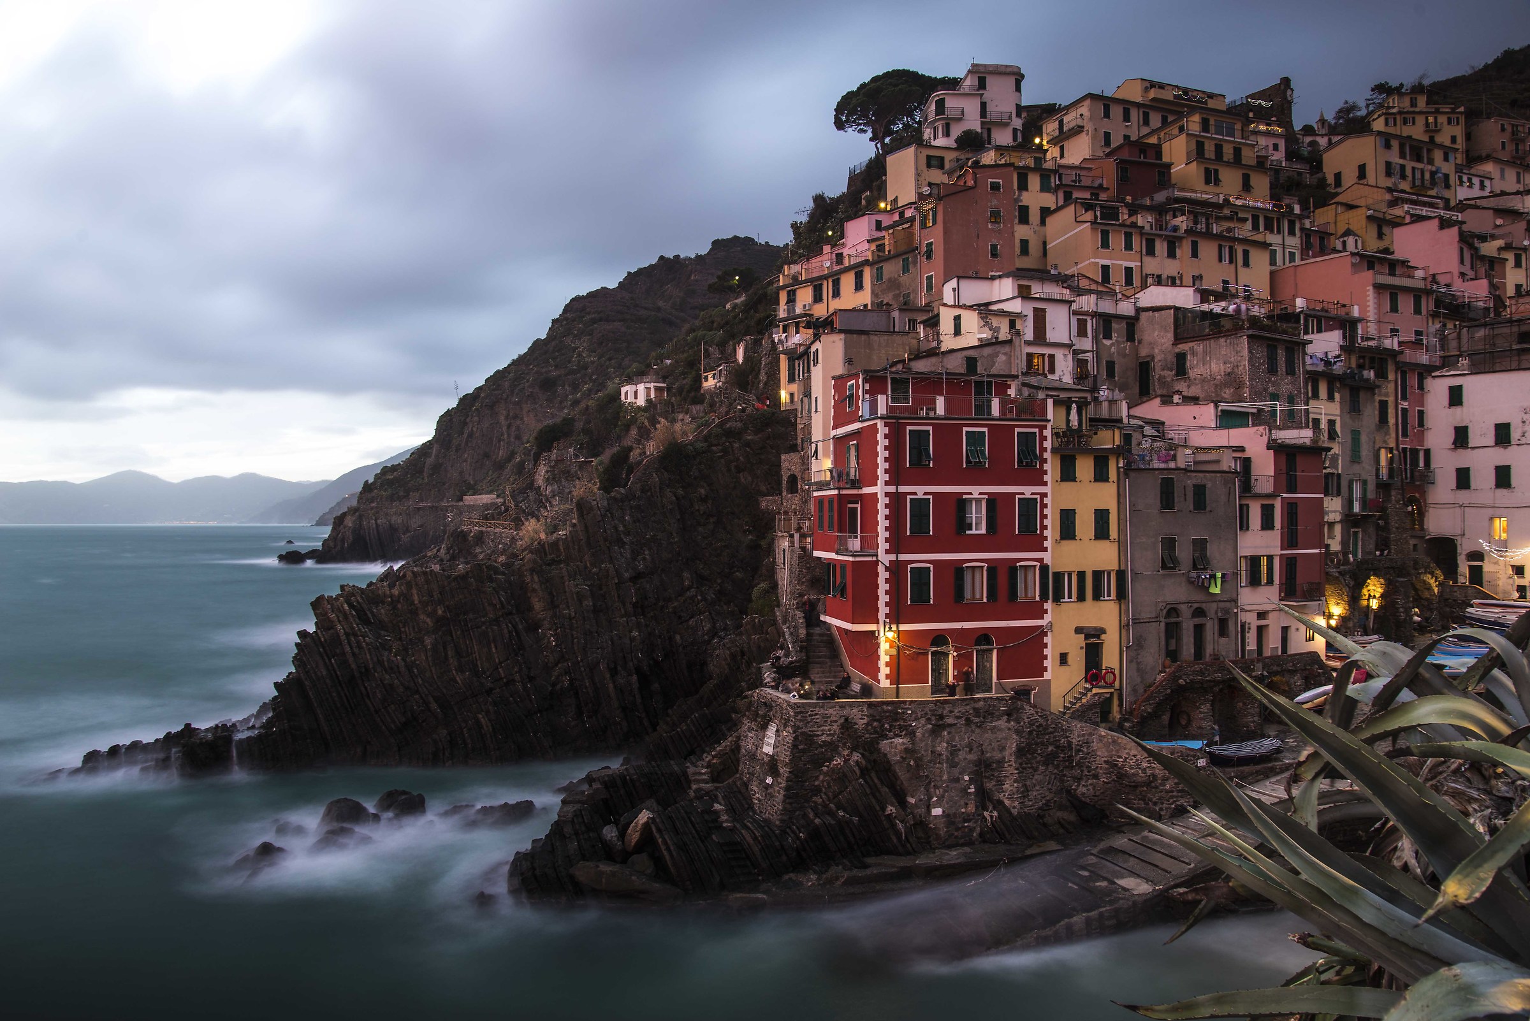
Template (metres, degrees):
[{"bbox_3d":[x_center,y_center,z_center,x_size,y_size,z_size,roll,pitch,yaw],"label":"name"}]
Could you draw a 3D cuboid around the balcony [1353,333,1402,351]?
[{"bbox_3d":[44.900,-12.390,75.000,4.200,1.300,1.600,0,-1,-25],"label":"balcony"}]

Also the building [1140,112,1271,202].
[{"bbox_3d":[54.279,-41.579,126.941,10.800,11.400,9.600,0,-1,-21],"label":"building"}]

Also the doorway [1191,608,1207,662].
[{"bbox_3d":[23.594,6.817,55.317,1.100,3.051,0.350,0,-1,-18],"label":"doorway"}]

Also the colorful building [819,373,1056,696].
[{"bbox_3d":[8.840,1.037,57.600,10.300,17.200,9.800,0,-1,-11],"label":"colorful building"}]

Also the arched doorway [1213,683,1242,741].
[{"bbox_3d":[24.800,10.804,55.000,1.650,3.000,0.500,0,-1,-17],"label":"arched doorway"}]

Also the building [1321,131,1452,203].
[{"bbox_3d":[80.221,-41.665,131.887,14.800,9.700,7.600,0,-1,-22],"label":"building"}]

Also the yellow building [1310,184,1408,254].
[{"bbox_3d":[66.783,-31.577,115.256,7.200,8.700,7.500,0,-1,-22],"label":"yellow building"}]

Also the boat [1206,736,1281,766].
[{"bbox_3d":[22.251,11.196,47.161,4.600,1.050,1.700,0,-1,-28],"label":"boat"}]

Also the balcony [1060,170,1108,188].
[{"bbox_3d":[31.283,-32.301,100.422,4.700,1.300,1.500,0,-1,-13],"label":"balcony"}]

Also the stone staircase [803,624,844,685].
[{"bbox_3d":[3.200,8.182,57.200,1.900,2.950,4.400,0,-1,-8],"label":"stone staircase"}]

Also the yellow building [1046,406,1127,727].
[{"bbox_3d":[16.108,2.584,57.299,4.200,16.700,8.000,0,-1,-11],"label":"yellow building"}]

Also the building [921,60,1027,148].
[{"bbox_3d":[26.100,-49.258,128.300,11.400,10.500,8.500,0,-1,-10],"label":"building"}]

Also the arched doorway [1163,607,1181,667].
[{"bbox_3d":[21.894,6.808,54.717,1.150,3.146,0.350,0,-1,-18],"label":"arched doorway"}]

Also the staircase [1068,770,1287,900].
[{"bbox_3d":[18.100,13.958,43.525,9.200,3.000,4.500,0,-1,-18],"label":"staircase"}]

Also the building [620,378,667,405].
[{"bbox_3d":[-17.699,-17.139,153.823,5.200,3.605,5.500,0,-1,-25],"label":"building"}]

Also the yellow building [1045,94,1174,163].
[{"bbox_3d":[41.200,-42.745,121.500,14.000,8.800,8.000,0,-1,-24],"label":"yellow building"}]

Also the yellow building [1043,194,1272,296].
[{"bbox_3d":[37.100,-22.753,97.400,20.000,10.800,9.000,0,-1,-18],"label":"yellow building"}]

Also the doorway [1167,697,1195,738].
[{"bbox_3d":[22.000,11.040,53.900,1.600,2.400,0.500,0,-1,-17],"label":"doorway"}]

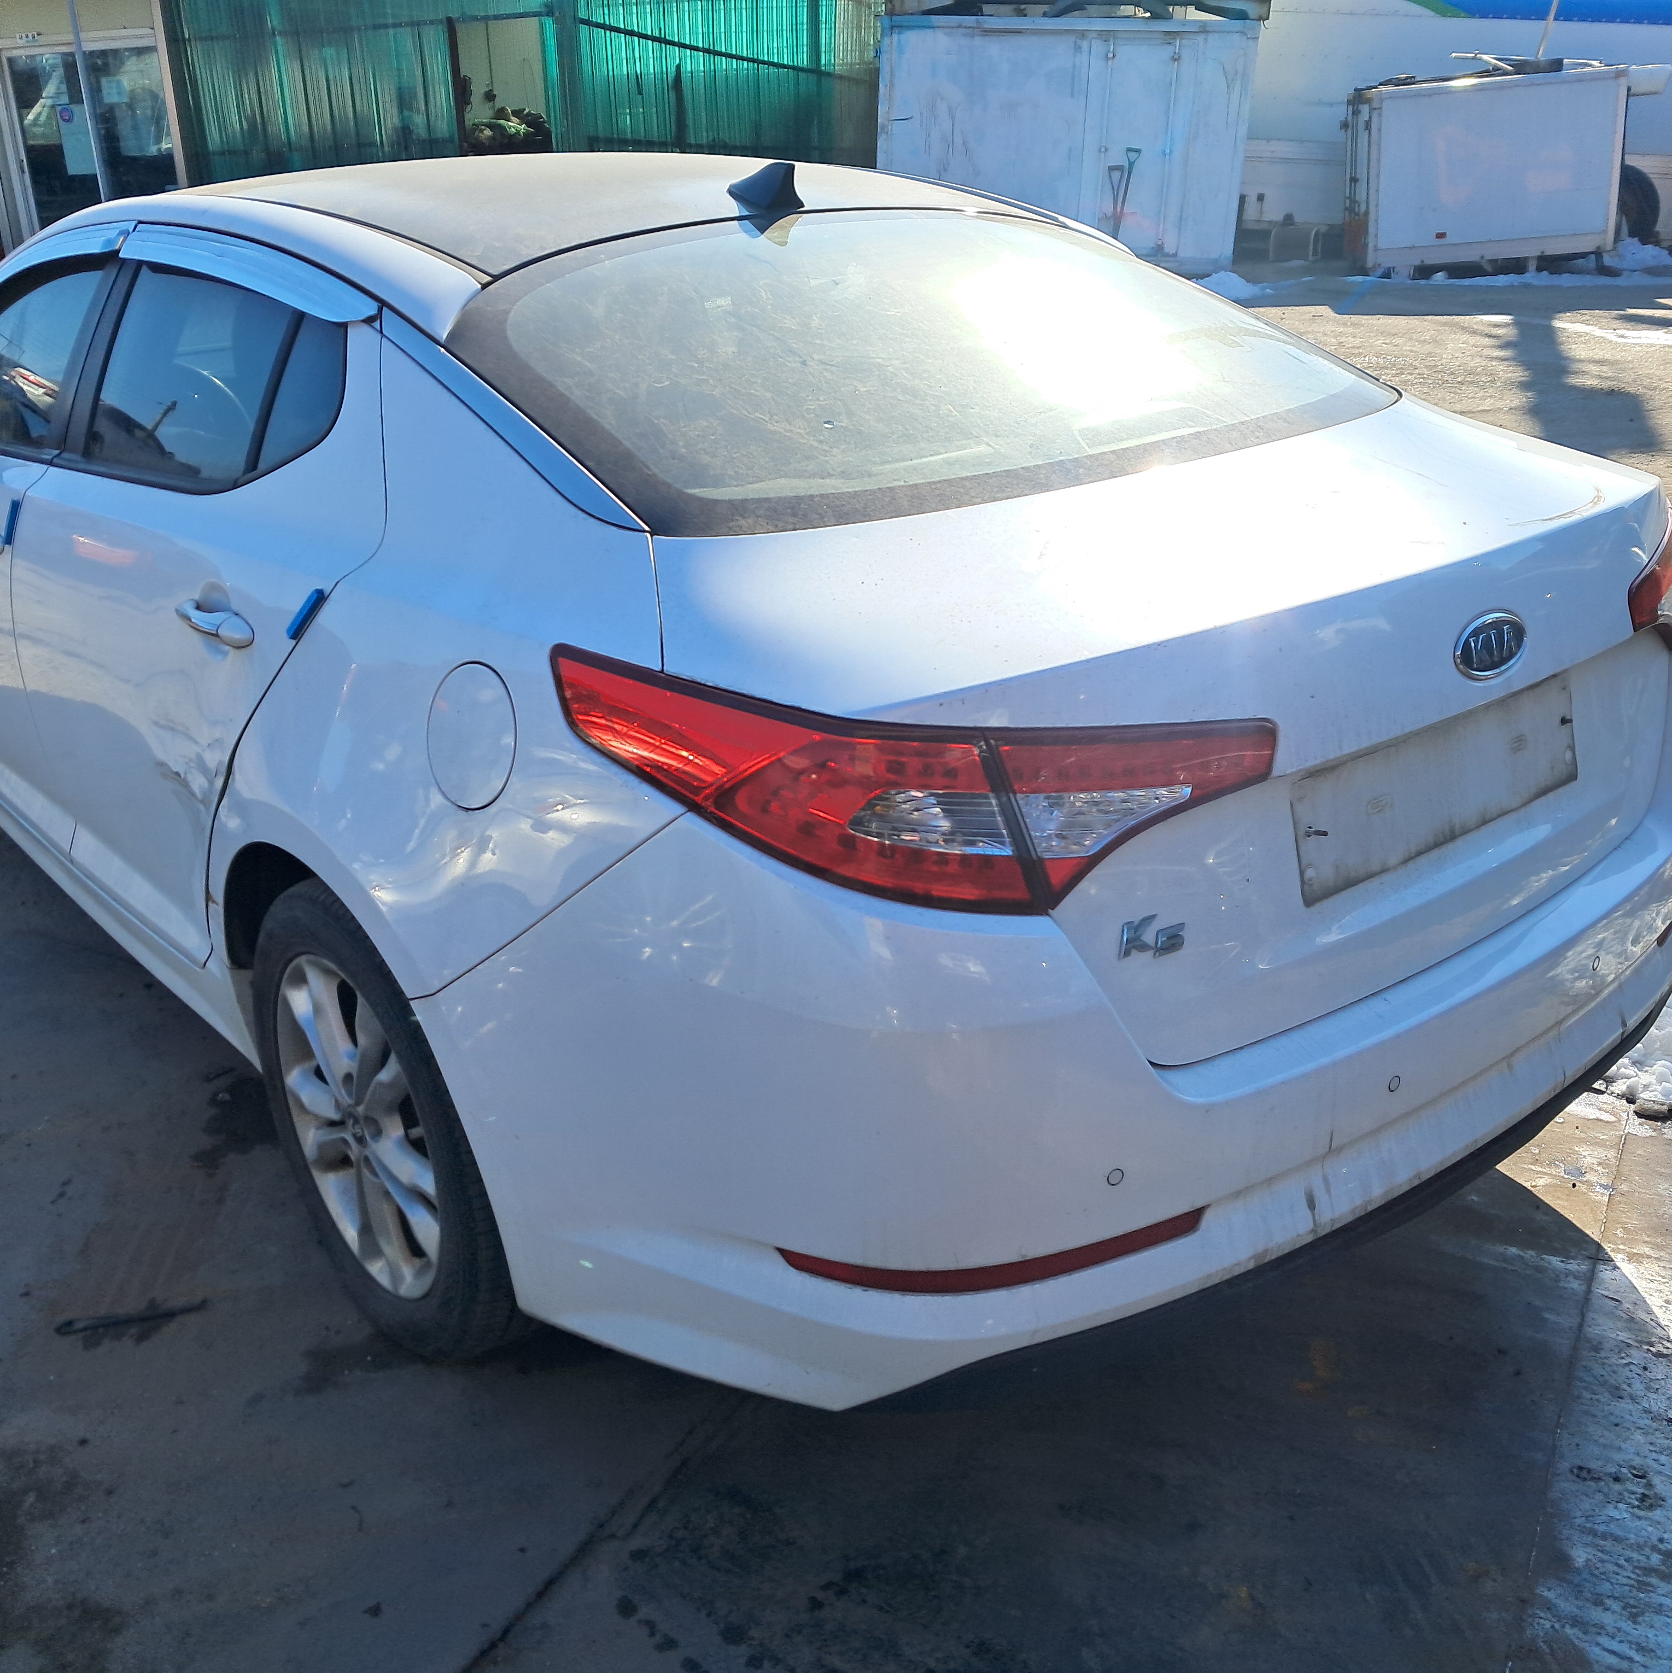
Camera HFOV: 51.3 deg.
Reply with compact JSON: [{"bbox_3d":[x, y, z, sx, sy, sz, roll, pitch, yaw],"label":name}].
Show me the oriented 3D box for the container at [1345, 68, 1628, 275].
[{"bbox_3d":[6.885,-7.111,18.505,2.420,1.720,1.600,-1,22,10],"label":"container"}]

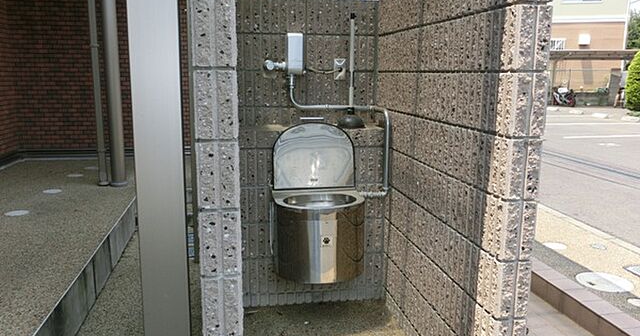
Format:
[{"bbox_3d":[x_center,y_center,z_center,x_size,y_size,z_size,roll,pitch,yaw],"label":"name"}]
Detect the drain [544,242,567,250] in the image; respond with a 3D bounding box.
[{"bbox_3d":[1.668,0.566,3.669,0.170,0.020,0.170,-1,11,-10],"label":"drain"}]

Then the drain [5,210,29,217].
[{"bbox_3d":[-2.302,0.355,3.934,0.172,0.020,0.172,-1,11,-10],"label":"drain"}]

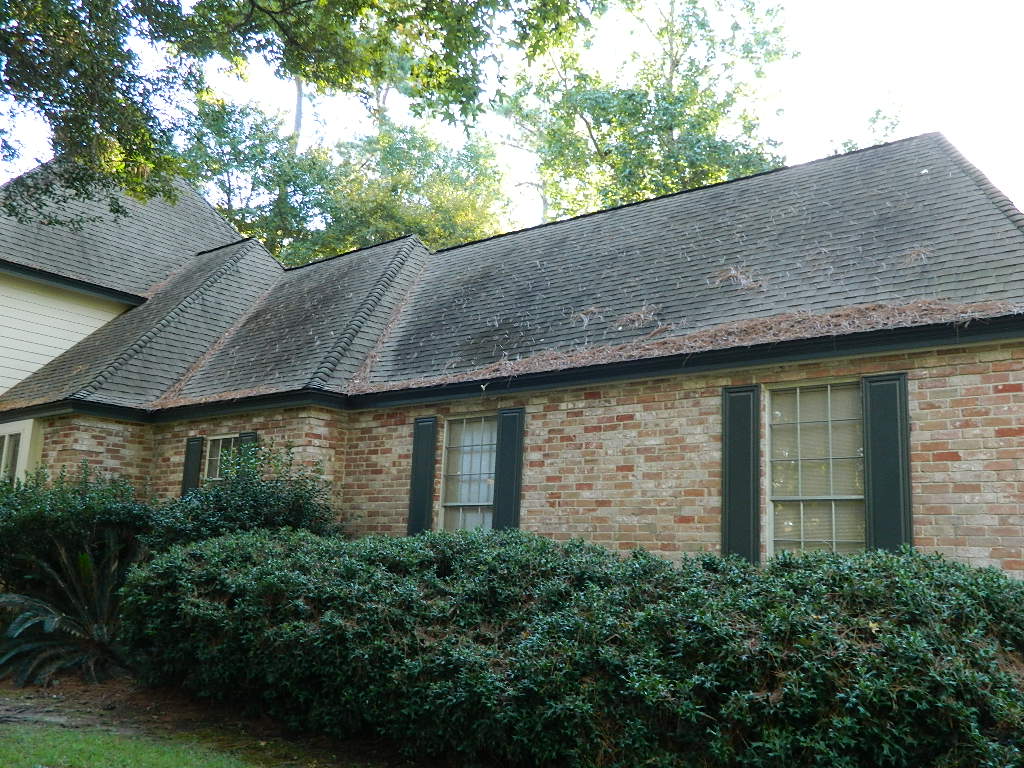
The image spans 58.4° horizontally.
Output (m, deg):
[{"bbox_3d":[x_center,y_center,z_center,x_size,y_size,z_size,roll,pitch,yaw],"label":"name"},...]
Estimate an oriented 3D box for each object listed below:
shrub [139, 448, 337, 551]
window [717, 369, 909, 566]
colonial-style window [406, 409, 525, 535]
[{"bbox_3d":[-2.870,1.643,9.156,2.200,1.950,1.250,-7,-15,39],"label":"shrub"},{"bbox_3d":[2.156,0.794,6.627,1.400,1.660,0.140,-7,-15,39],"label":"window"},{"bbox_3d":[-0.472,1.095,8.749,1.420,1.660,0.140,-7,-15,39],"label":"colonial-style window"}]

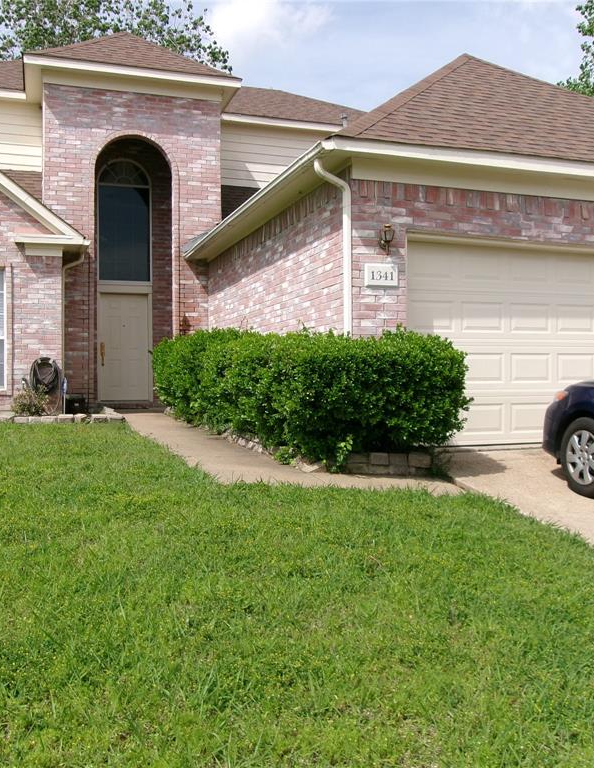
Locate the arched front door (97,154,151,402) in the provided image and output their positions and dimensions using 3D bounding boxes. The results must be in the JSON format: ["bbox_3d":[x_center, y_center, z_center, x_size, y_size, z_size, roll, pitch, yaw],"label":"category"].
[{"bbox_3d":[-3.275,-1.989,15.279,1.046,4.677,0.120,0,-1,-19],"label":"arched front door"}]

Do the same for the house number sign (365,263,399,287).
[{"bbox_3d":[0.826,-1.055,7.797,0.363,0.239,0.040,0,-1,-19],"label":"house number sign"}]

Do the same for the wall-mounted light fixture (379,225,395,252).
[{"bbox_3d":[0.874,-1.389,7.733,0.140,0.300,0.200,0,-1,-19],"label":"wall-mounted light fixture"}]

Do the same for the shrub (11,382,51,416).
[{"bbox_3d":[-4.077,0.245,12.238,0.560,0.506,0.560,0,-1,-19],"label":"shrub"}]

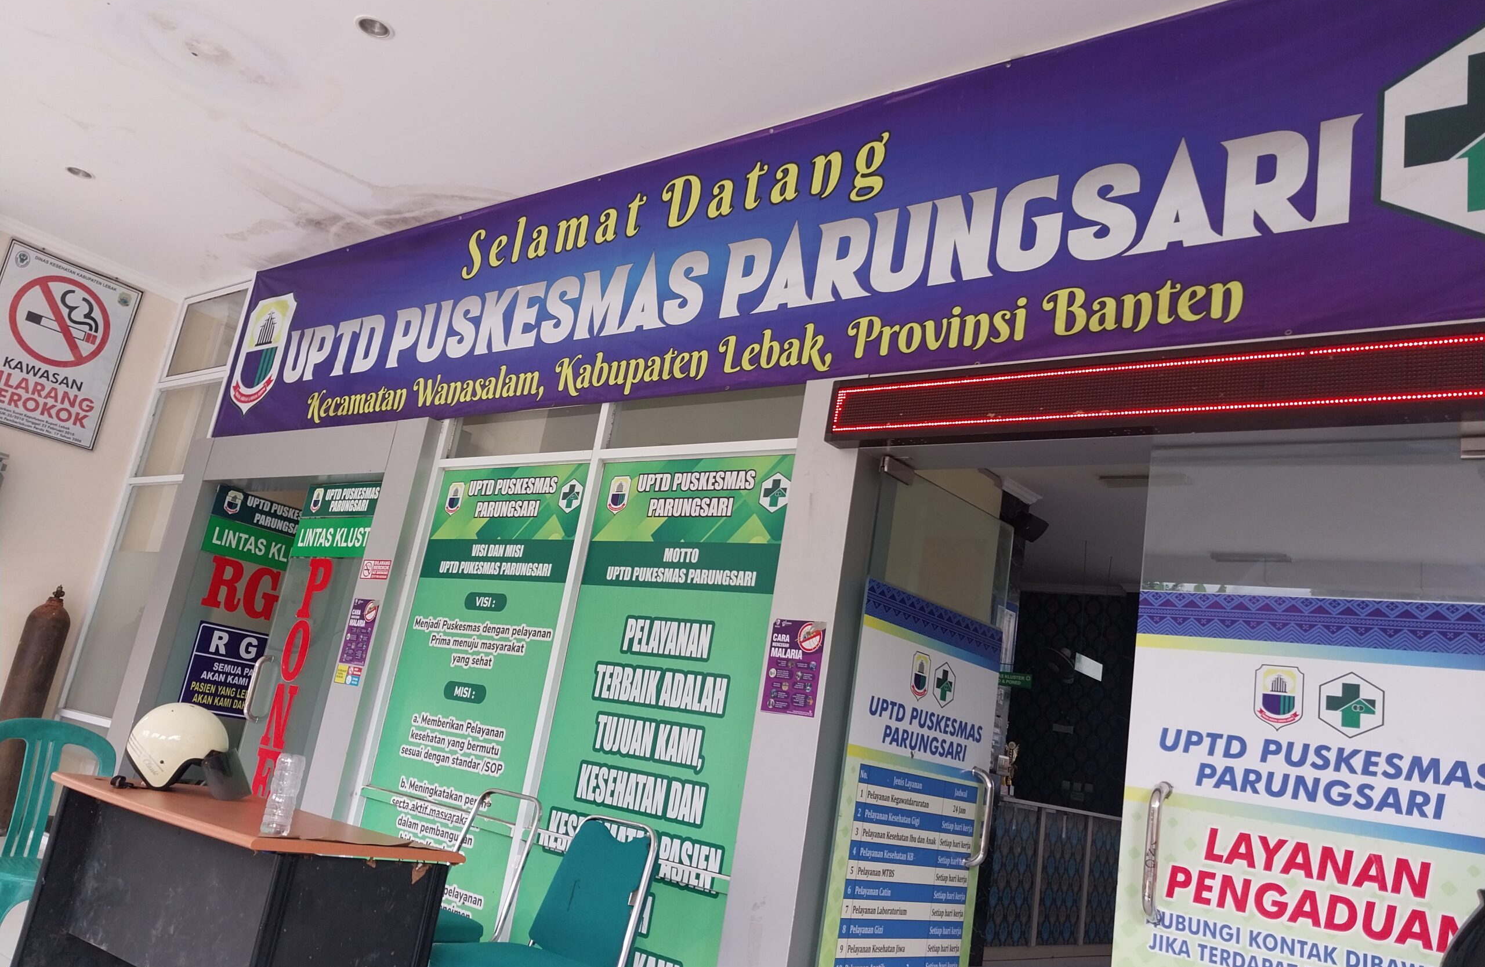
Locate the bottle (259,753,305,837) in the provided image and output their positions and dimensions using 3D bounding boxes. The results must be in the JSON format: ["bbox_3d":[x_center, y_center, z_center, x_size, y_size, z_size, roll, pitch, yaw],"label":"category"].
[{"bbox_3d":[-1.197,0.811,2.924,0.072,0.205,0.072,-1,-18,37],"label":"bottle"}]

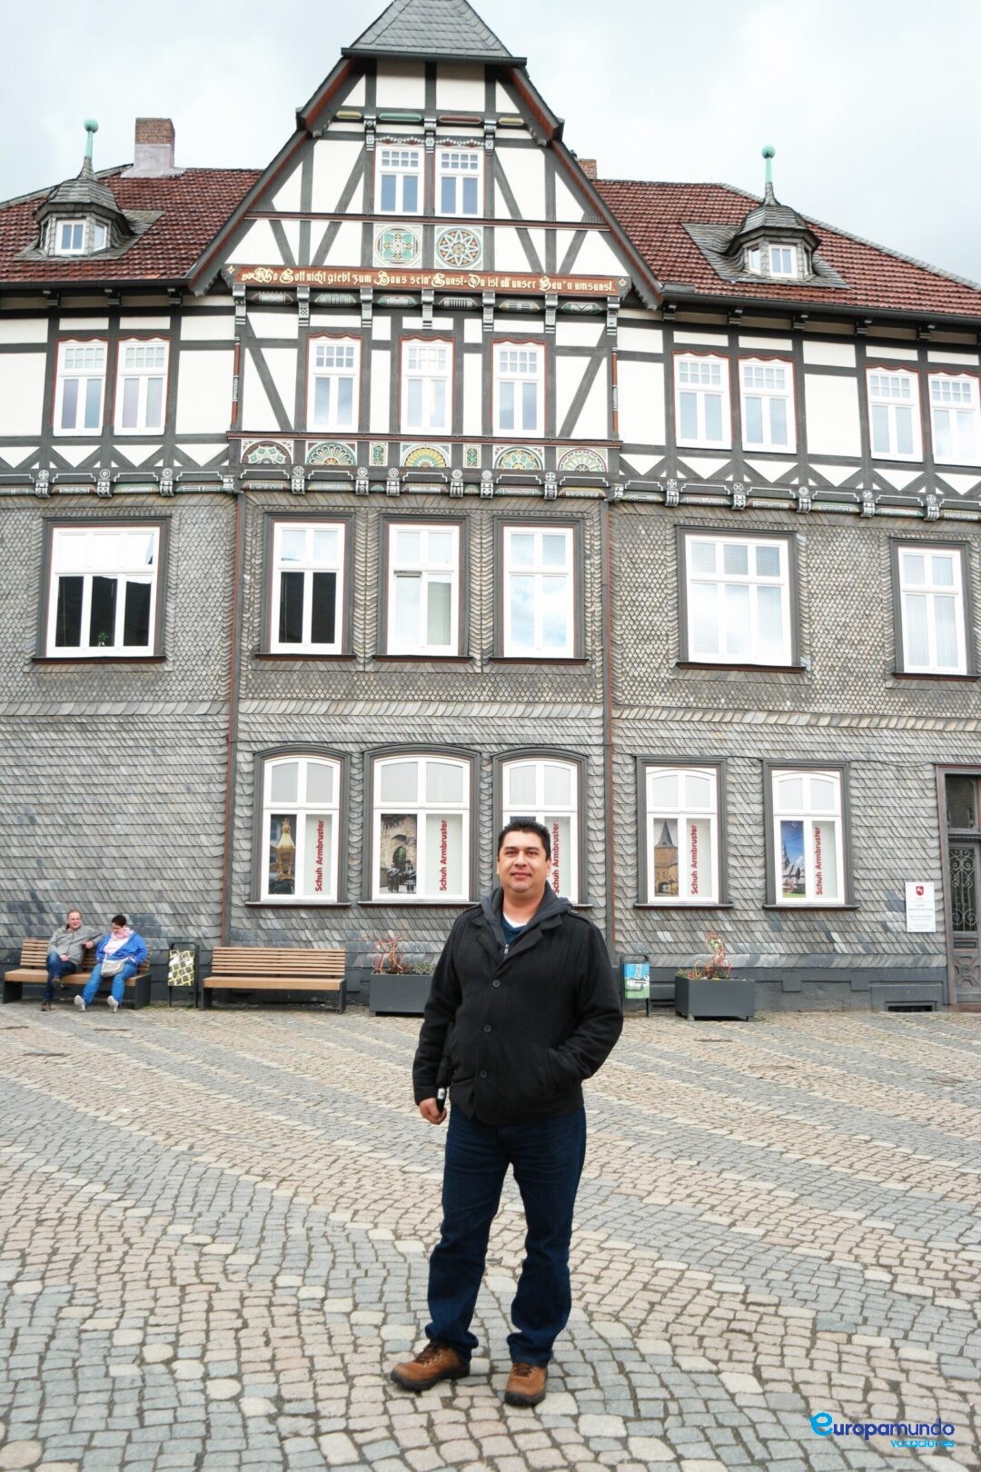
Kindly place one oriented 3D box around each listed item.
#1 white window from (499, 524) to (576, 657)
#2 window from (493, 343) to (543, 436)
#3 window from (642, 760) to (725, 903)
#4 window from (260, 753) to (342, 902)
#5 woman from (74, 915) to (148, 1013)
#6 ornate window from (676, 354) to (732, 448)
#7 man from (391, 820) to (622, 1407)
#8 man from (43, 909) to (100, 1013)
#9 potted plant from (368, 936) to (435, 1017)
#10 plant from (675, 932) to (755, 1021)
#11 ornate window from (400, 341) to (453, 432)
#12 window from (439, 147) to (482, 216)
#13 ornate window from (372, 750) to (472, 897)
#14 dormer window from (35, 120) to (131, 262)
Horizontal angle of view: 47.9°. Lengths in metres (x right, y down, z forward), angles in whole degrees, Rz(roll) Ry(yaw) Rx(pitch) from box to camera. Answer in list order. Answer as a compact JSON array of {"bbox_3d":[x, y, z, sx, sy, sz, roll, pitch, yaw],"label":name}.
[{"bbox_3d":[0.629,-1.902,14.429,0.973,1.760,0.150,1,-7,-3],"label":"white window"},{"bbox_3d":[0.360,-4.529,14.421,0.650,1.220,0.150,1,-7,-3],"label":"window"},{"bbox_3d":[2.561,1.302,14.694,0.992,1.859,0.150,1,-7,-7],"label":"window"},{"bbox_3d":[-2.447,1.199,14.294,0.993,1.913,0.150,0,-7,-1],"label":"window"},{"bbox_3d":[-4.713,2.808,13.748,0.600,1.140,0.780,-1,-7,11],"label":"woman"},{"bbox_3d":[3.085,-4.848,16.003,0.834,1.483,0.180,1,-8,-8],"label":"ornate window"},{"bbox_3d":[0.063,1.130,3.510,0.670,1.730,0.450,-1,-8,12],"label":"man"},{"bbox_3d":[-5.242,2.766,13.764,0.600,1.210,0.720,0,-7,3],"label":"man"},{"bbox_3d":[-0.970,2.805,12.945,0.870,0.869,0.600,1,-7,-3],"label":"potted plant"},{"bbox_3d":[2.896,3.089,14.289,0.830,1.110,0.620,1,-8,-5],"label":"plant"},{"bbox_3d":[-0.828,-4.536,14.348,0.650,1.220,0.150,1,-7,-3],"label":"ornate window"},{"bbox_3d":[-0.408,-7.277,14.510,0.560,0.860,0.150,1,-7,-3],"label":"window"},{"bbox_3d":[-0.880,1.195,14.333,1.281,1.903,0.150,0,-7,-1],"label":"ornate window"},{"bbox_3d":[-6.309,-8.331,17.060,1.400,2.606,1.300,0,-8,2],"label":"dormer window"}]

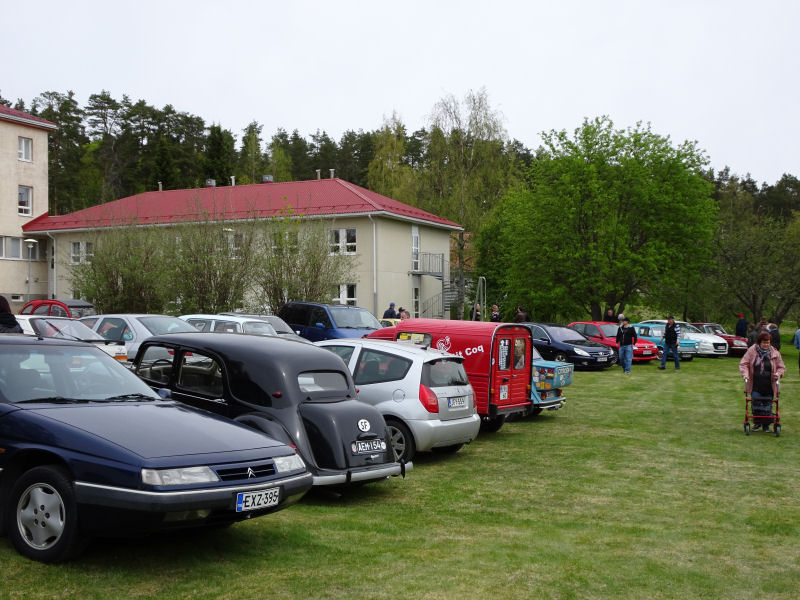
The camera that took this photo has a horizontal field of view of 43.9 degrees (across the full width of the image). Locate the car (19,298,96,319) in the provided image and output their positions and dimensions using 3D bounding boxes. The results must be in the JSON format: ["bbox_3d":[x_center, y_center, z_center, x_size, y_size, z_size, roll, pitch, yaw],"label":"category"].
[{"bbox_3d":[-10.470,0.804,31.560,3.830,1.600,1.480,0,-1,22],"label":"car"}]

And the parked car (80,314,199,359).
[{"bbox_3d":[-5.350,0.970,18.750,4.440,1.390,1.755,-1,-1,31],"label":"parked car"}]

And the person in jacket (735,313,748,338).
[{"bbox_3d":[15.482,1.500,45.011,0.550,1.780,0.400,2,-1,-35],"label":"person in jacket"}]

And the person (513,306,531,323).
[{"bbox_3d":[4.711,1.130,38.510,0.380,1.720,0.500,1,-1,5],"label":"person"}]

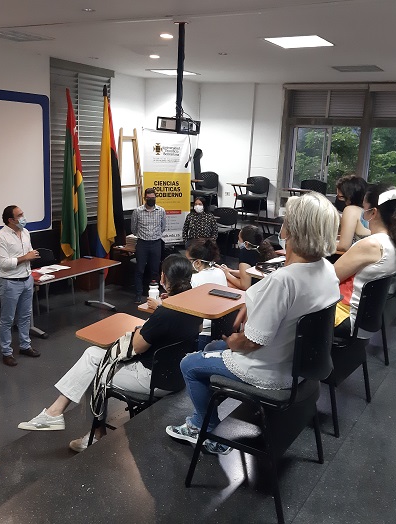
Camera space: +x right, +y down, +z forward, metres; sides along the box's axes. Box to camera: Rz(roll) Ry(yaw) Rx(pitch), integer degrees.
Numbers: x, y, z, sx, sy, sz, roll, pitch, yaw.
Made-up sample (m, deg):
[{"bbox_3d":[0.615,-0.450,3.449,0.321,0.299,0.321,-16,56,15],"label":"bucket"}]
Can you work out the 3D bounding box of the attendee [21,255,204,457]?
[{"bbox_3d":[-0.567,0.546,3.499,1.180,1.310,0.550,10,14,30],"label":"attendee"}]

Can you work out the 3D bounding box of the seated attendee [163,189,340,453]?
[{"bbox_3d":[0.185,0.307,2.382,0.820,1.260,0.500,10,14,30],"label":"seated attendee"}]

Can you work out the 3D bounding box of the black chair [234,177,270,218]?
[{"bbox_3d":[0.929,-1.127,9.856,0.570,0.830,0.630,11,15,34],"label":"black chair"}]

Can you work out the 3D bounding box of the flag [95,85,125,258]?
[{"bbox_3d":[-1.399,-1.179,8.511,0.300,3.020,0.450,10,14,30],"label":"flag"}]

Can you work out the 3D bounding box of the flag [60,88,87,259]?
[{"bbox_3d":[-1.995,-1.321,8.722,0.300,2.750,0.380,10,14,30],"label":"flag"}]

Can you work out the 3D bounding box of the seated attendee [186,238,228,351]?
[{"bbox_3d":[-0.110,0.437,4.114,0.850,1.270,0.500,10,14,30],"label":"seated attendee"}]

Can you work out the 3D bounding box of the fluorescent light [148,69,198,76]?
[{"bbox_3d":[-0.394,-3.115,8.902,0.600,0.060,0.600,10,14,30],"label":"fluorescent light"}]

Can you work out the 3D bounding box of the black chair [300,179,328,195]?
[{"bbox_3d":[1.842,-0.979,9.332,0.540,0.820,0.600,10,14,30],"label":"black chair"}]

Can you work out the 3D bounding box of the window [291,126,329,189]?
[{"bbox_3d":[1.992,-1.851,9.801,0.690,1.120,0.060,10,14,30],"label":"window"}]

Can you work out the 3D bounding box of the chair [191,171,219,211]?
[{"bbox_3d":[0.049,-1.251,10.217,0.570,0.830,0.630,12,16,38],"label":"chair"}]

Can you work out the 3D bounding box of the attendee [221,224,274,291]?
[{"bbox_3d":[0.259,0.304,4.560,0.780,1.260,0.500,10,14,30],"label":"attendee"}]

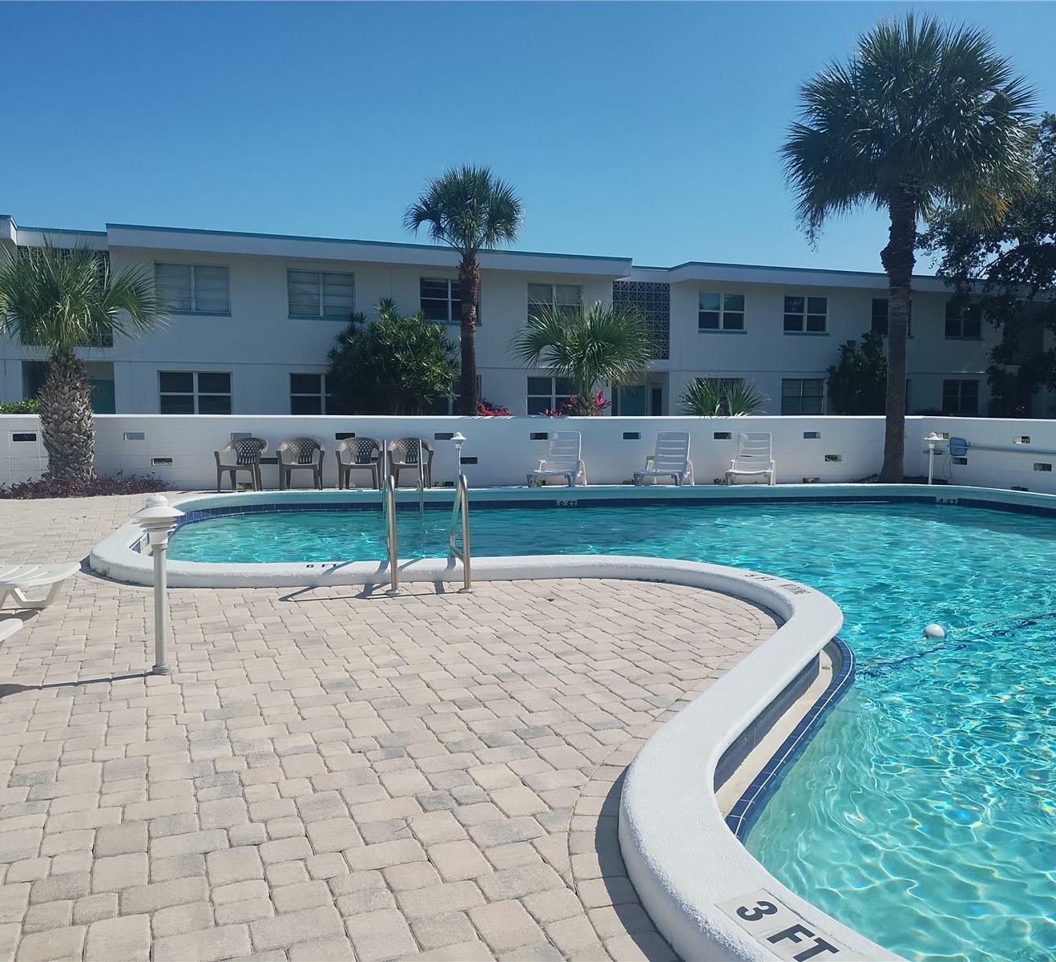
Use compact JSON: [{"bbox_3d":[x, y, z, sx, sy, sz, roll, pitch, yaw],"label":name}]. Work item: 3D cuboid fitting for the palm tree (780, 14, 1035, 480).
[{"bbox_3d":[6.240,-3.751,15.450,4.100,7.650,4.100,0,5,0],"label":"palm tree"}]

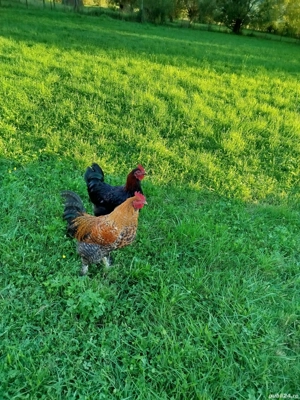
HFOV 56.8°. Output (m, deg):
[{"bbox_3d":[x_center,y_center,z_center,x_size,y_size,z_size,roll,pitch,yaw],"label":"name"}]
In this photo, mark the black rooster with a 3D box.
[{"bbox_3d":[-0.225,0.001,1.871,0.400,0.470,0.200,1,35,-7],"label":"black rooster"}]

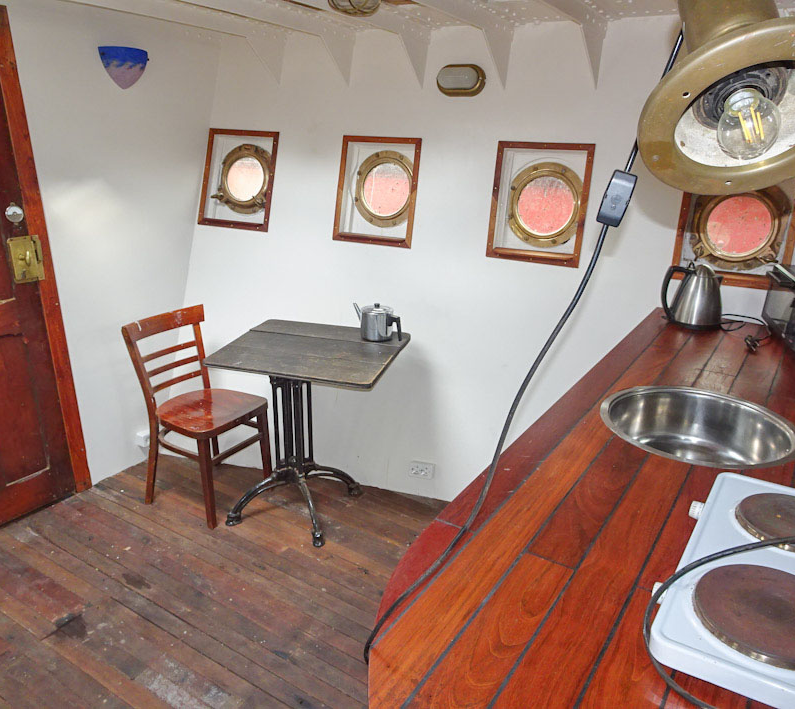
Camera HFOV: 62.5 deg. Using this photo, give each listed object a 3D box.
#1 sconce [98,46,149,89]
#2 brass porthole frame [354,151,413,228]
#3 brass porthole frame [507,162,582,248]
[{"bbox_3d":[-1.051,-1.126,2.588,0.100,0.150,0.210,16,26,34],"label":"sconce"},{"bbox_3d":[-0.040,-0.707,2.803,0.324,0.324,0.060,10,7,21],"label":"brass porthole frame"},{"bbox_3d":[0.580,-0.584,2.559,0.328,0.328,0.060,10,7,21],"label":"brass porthole frame"}]

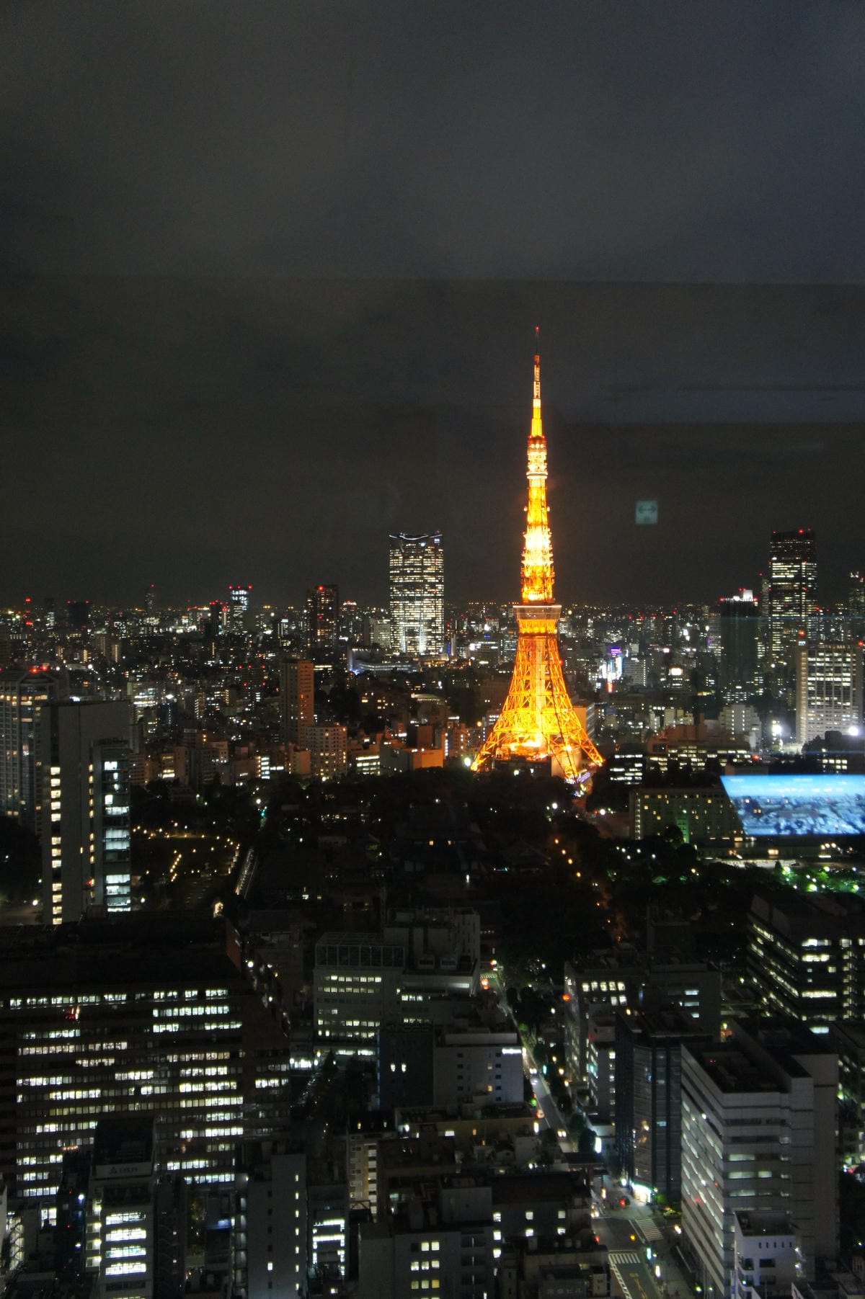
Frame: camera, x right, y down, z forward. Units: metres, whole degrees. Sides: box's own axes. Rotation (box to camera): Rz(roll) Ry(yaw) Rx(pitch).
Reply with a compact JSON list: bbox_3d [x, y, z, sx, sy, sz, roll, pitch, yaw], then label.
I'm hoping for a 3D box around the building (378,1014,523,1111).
[{"bbox_3d":[5.030,125.000,403.390,42.000,26.000,21.000,0,2,-3],"label":"building"}]

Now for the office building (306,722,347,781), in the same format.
[{"bbox_3d":[-86.110,82.640,1097.980,32.500,46.000,18.000,0,2,-10],"label":"office building"}]

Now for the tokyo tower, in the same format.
[{"bbox_3d":[79.710,-74.270,1007.840,84.000,332.000,84.000,1,2,20],"label":"tokyo tower"}]

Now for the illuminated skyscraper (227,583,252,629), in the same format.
[{"bbox_3d":[-662.320,-132.750,4598.290,72.000,175.000,62.000,0,2,-8],"label":"illuminated skyscraper"}]

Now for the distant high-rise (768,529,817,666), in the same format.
[{"bbox_3d":[669.400,-94.960,2478.180,66.000,248.000,55.000,2,3,35],"label":"distant high-rise"}]

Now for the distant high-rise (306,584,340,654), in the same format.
[{"bbox_3d":[-196.260,-39.410,2390.330,44.000,152.000,42.000,-1,3,-25],"label":"distant high-rise"}]

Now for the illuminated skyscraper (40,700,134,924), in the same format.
[{"bbox_3d":[-116.550,72.590,453.120,30.500,109.000,28.000,-1,2,-14],"label":"illuminated skyscraper"}]

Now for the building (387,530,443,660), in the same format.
[{"bbox_3d":[-28.030,-91.530,2378.240,94.000,236.000,82.000,0,2,0],"label":"building"}]

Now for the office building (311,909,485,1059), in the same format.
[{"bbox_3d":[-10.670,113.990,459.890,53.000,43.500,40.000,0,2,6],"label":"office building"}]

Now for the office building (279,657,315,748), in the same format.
[{"bbox_3d":[-109.810,57.680,1093.170,21.000,97.500,20.000,2,3,40],"label":"office building"}]

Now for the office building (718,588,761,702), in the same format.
[{"bbox_3d":[443.170,-12.560,1931.040,40.000,145.000,40.000,-2,3,-35],"label":"office building"}]

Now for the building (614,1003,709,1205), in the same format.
[{"bbox_3d":[58.840,116.190,342.660,18.500,41.500,23.000,0,2,-5],"label":"building"}]

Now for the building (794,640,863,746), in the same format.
[{"bbox_3d":[319.060,40.280,1076.340,51.000,93.000,30.000,1,2,16],"label":"building"}]

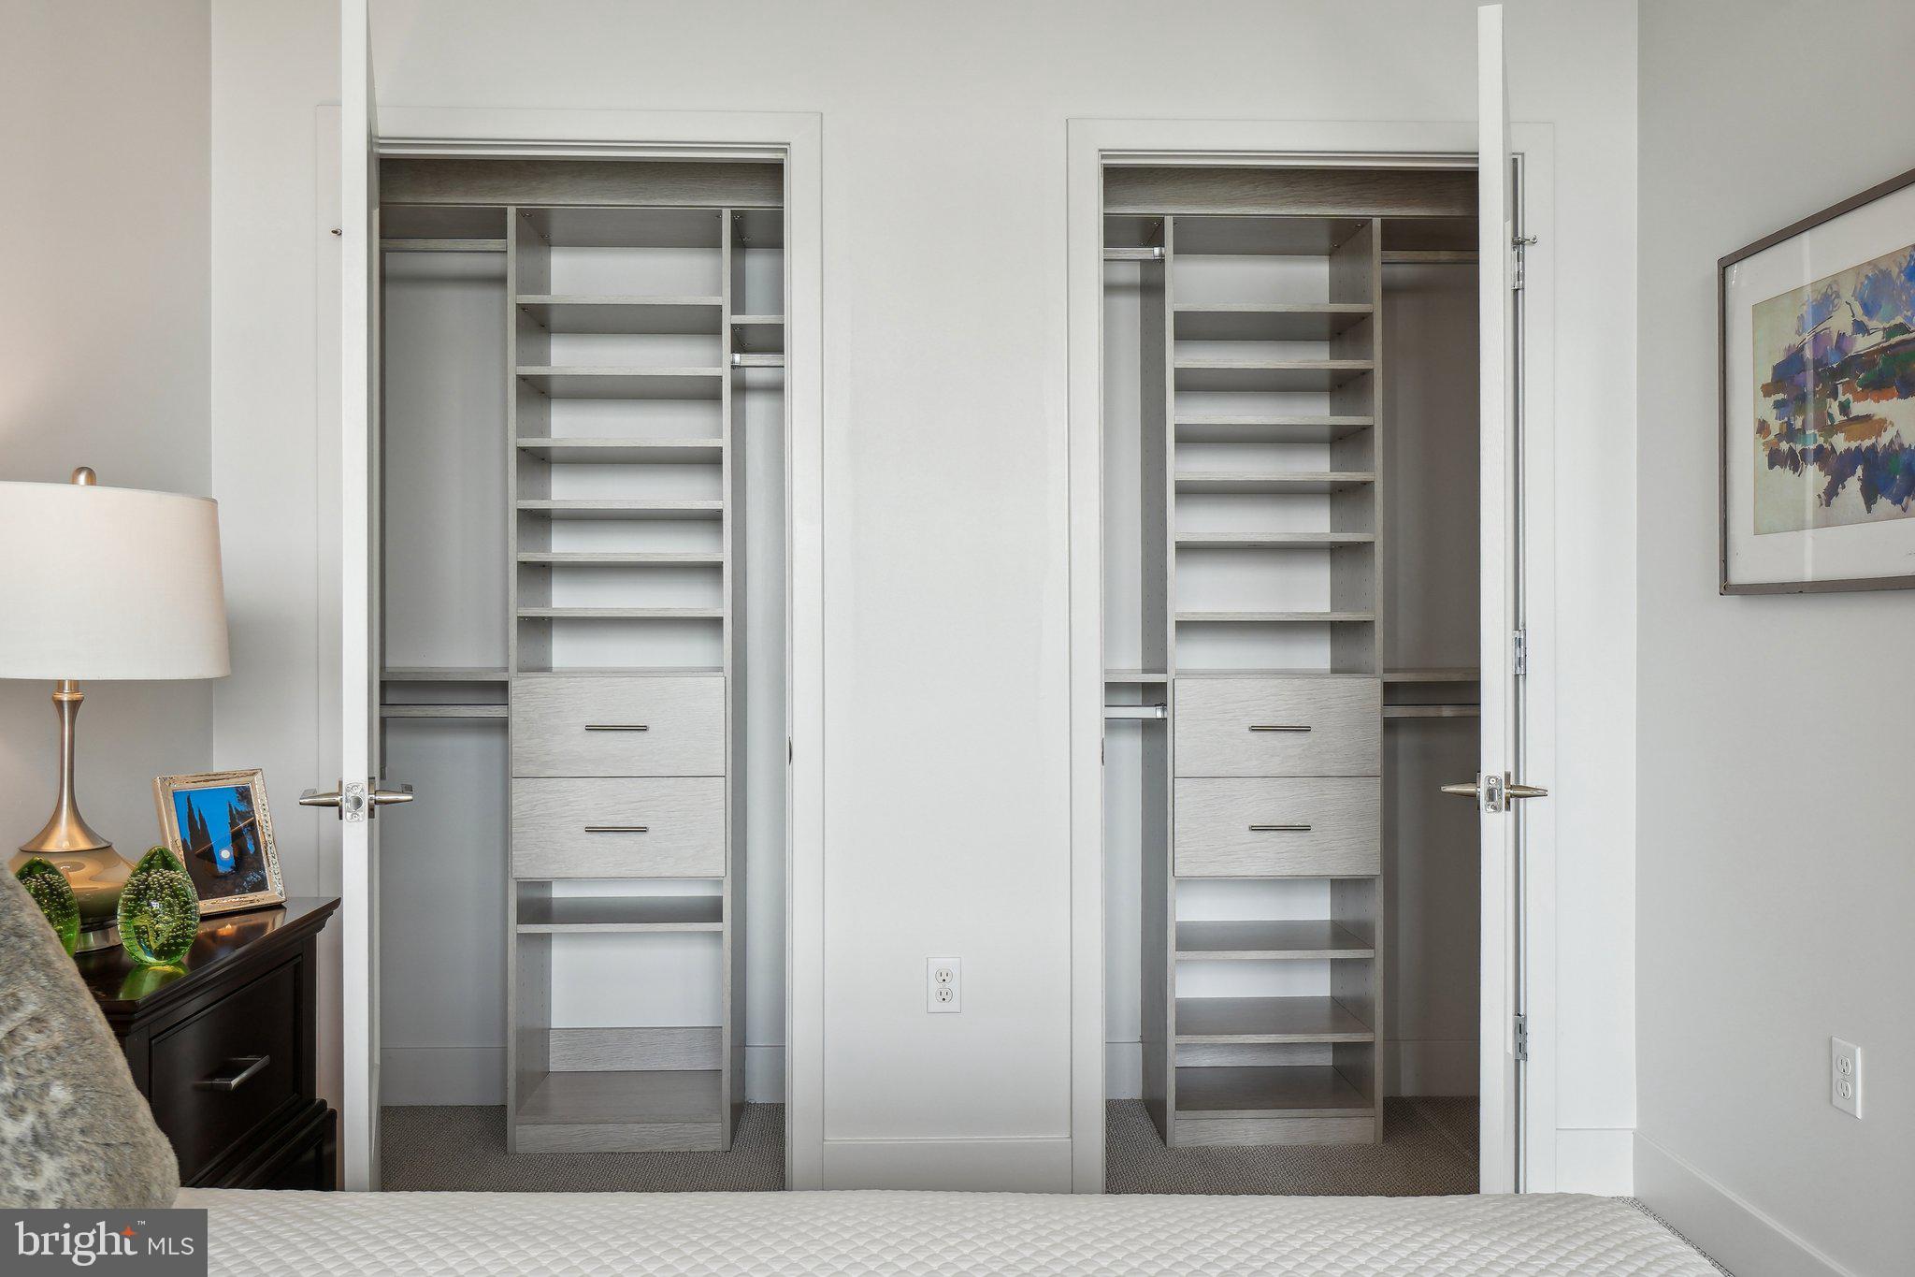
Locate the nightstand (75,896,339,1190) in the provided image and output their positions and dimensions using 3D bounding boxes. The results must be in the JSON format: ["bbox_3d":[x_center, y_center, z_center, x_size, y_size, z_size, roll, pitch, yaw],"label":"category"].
[{"bbox_3d":[-1.203,0.796,2.013,0.430,0.738,0.666,0,0,-4],"label":"nightstand"}]

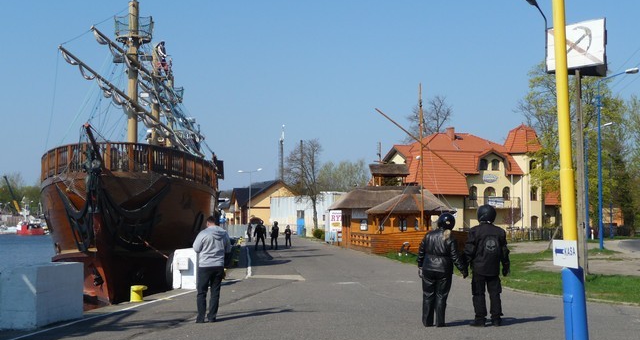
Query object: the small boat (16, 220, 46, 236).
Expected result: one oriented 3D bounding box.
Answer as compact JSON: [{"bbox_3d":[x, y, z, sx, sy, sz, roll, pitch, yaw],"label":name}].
[{"bbox_3d":[-69.508,14.094,245.000,6.900,3.800,2.600,0,-3,-6],"label":"small boat"}]

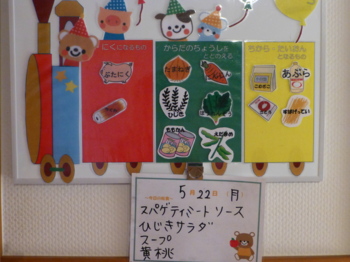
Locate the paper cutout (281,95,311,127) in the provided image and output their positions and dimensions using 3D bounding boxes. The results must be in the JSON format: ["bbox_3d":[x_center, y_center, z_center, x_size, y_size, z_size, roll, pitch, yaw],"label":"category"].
[{"bbox_3d":[0.262,-0.042,0.867,0.065,0.069,0.005,0,3,-2],"label":"paper cutout"}]

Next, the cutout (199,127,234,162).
[{"bbox_3d":[0.090,0.030,0.865,0.076,0.076,0.005,0,3,-2],"label":"cutout"}]

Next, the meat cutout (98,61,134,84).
[{"bbox_3d":[-0.122,-0.122,0.850,0.073,0.048,0.005,0,3,-2],"label":"meat cutout"}]

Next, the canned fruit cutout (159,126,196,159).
[{"bbox_3d":[0.005,0.025,0.861,0.082,0.071,0.005,0,3,-2],"label":"canned fruit cutout"}]

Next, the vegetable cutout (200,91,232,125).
[{"bbox_3d":[0.088,-0.049,0.861,0.071,0.074,0.005,0,3,-2],"label":"vegetable cutout"}]

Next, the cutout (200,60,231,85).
[{"bbox_3d":[0.088,-0.123,0.858,0.066,0.053,0.005,0,3,-2],"label":"cutout"}]

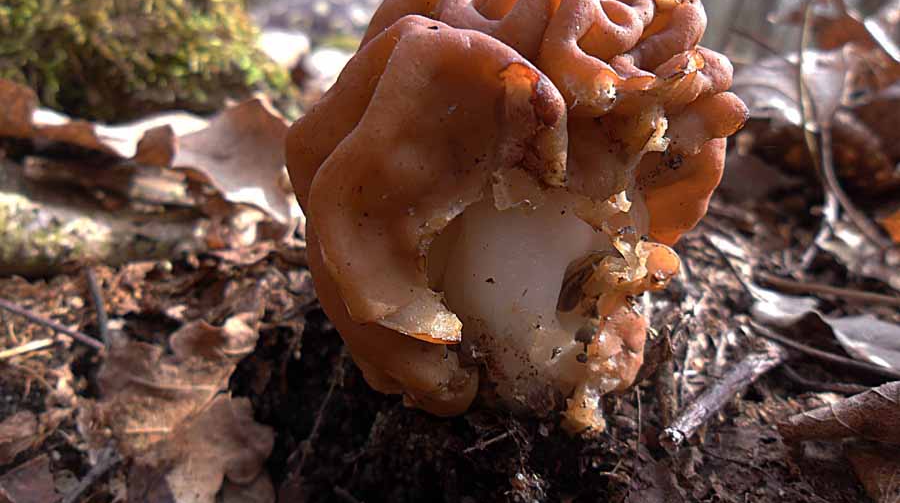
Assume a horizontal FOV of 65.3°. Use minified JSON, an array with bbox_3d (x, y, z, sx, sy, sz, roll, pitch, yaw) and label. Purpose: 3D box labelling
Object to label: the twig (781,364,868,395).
[{"bbox_3d":[0.130,0.044,0.244,0.027,0.002,0.003,16,27,27],"label":"twig"}]

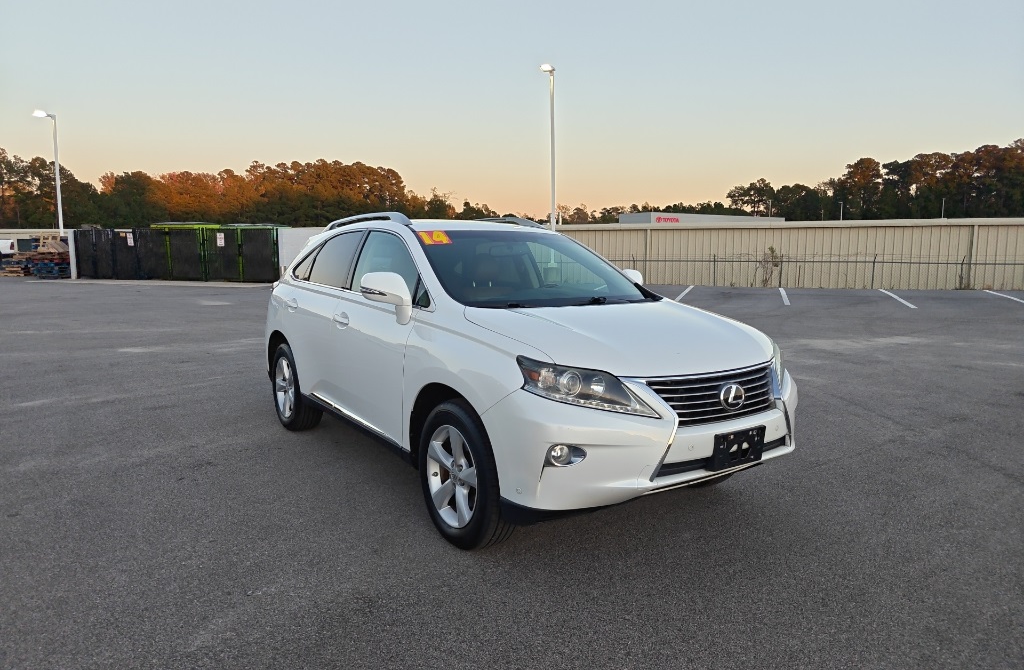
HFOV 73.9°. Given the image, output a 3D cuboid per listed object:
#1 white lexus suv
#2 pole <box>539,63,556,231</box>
[{"bbox_3d":[-0.334,-0.010,4.840,1.920,1.690,4.770,-5,8,-34],"label":"white lexus suv"},{"bbox_3d":[1.470,-6.109,26.662,0.500,8.500,1.150,2,7,21],"label":"pole"}]

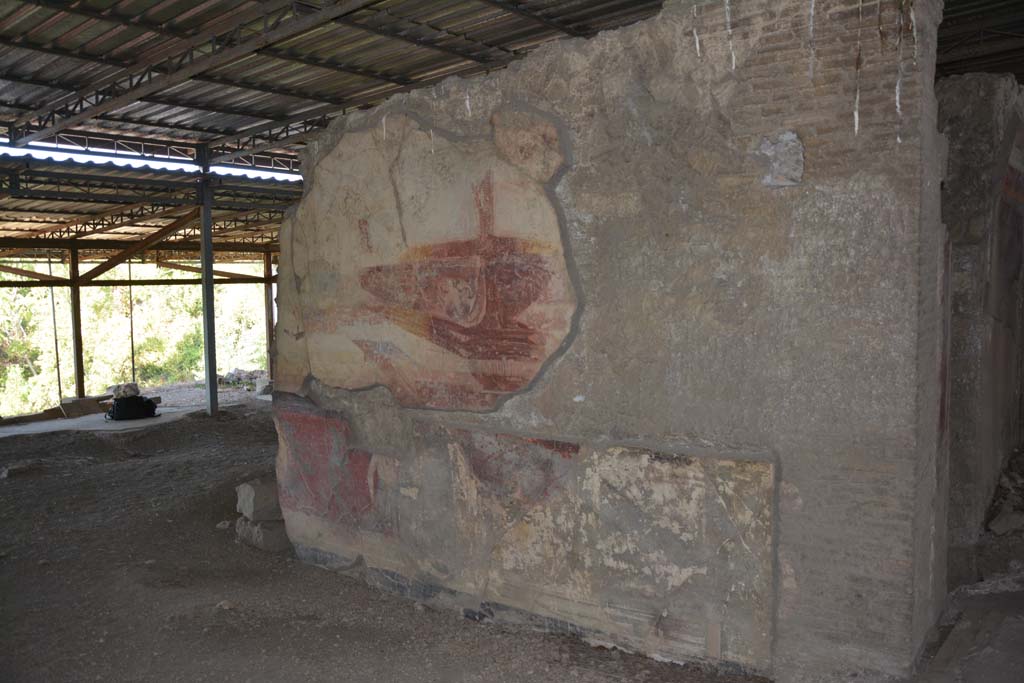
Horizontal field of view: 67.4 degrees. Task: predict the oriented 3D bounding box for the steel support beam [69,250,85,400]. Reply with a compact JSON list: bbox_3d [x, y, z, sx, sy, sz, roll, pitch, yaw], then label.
[{"bbox_3d":[-6.480,-0.245,11.431,0.090,2.265,0.090,3,6,45],"label":"steel support beam"}]

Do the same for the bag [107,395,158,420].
[{"bbox_3d":[-4.899,0.858,9.912,0.540,0.265,0.280,-3,5,-26],"label":"bag"}]

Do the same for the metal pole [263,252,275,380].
[{"bbox_3d":[-4.307,-0.429,13.653,0.090,2.276,0.090,3,6,45],"label":"metal pole"}]

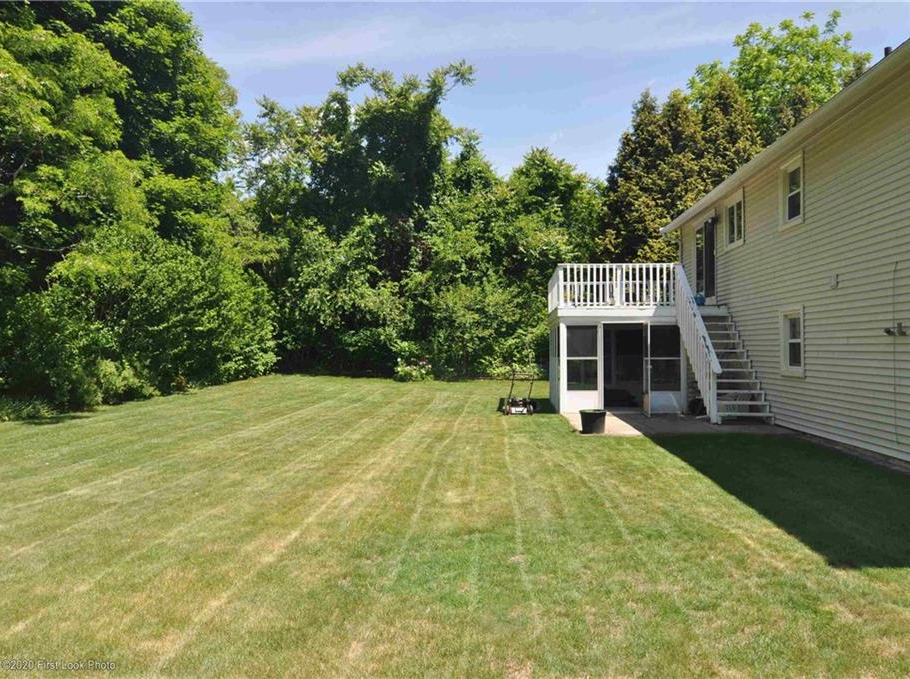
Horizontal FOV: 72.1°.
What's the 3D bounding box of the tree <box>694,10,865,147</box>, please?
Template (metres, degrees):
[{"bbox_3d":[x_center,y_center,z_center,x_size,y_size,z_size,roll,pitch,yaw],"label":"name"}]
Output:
[{"bbox_3d":[16.000,-7.000,30.000,9.500,17.200,9.000,0,0,0],"label":"tree"}]

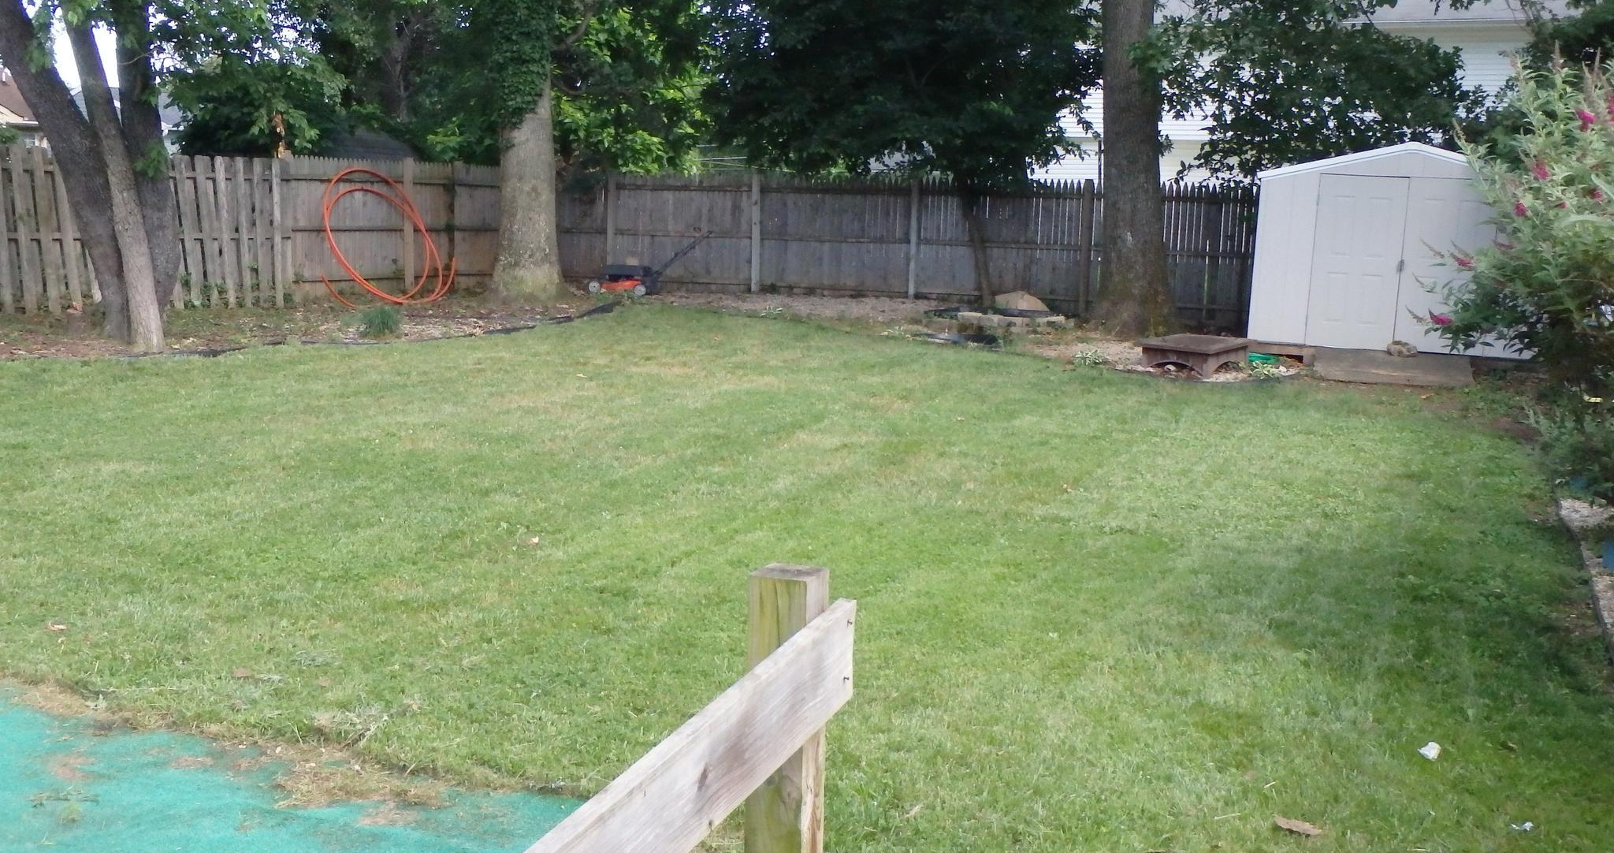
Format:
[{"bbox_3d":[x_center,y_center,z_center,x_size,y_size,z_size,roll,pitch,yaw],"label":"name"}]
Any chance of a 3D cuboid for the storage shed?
[{"bbox_3d":[6.841,-2.086,17.968,3.120,2.200,2.350,6,11,23],"label":"storage shed"}]

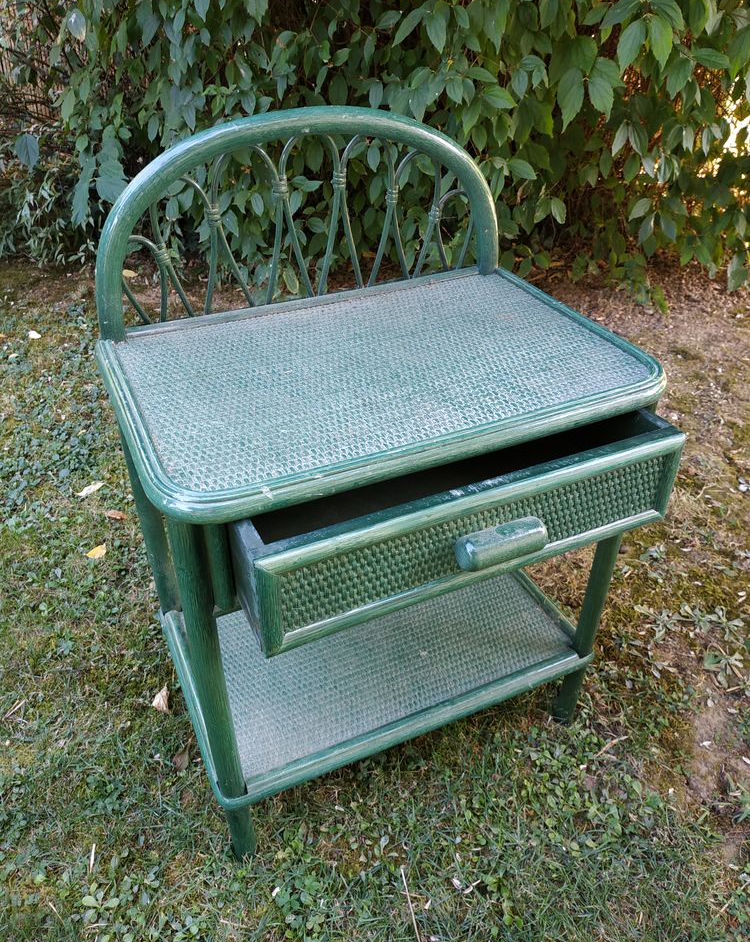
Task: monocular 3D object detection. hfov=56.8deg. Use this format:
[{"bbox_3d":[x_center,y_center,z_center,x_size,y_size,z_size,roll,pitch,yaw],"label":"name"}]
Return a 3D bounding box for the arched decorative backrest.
[{"bbox_3d":[-0.065,-0.292,0.781,0.510,0.216,0.029,-15,39,-20],"label":"arched decorative backrest"}]

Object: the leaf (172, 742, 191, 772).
[{"bbox_3d":[-0.267,0.394,0.963,0.025,0.014,0.043,5,37,6],"label":"leaf"}]

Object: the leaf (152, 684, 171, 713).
[{"bbox_3d":[-0.318,0.339,1.036,0.030,0.015,0.046,-2,37,-4],"label":"leaf"}]

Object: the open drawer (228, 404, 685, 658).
[{"bbox_3d":[0.051,-0.001,0.707,0.429,0.108,0.282,-15,39,-20],"label":"open drawer"}]

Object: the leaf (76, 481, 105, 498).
[{"bbox_3d":[-0.593,0.034,1.443,0.061,0.014,0.025,-28,46,-34],"label":"leaf"}]

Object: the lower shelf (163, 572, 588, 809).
[{"bbox_3d":[-0.004,0.234,0.989,0.519,0.025,0.331,-15,39,-20],"label":"lower shelf"}]

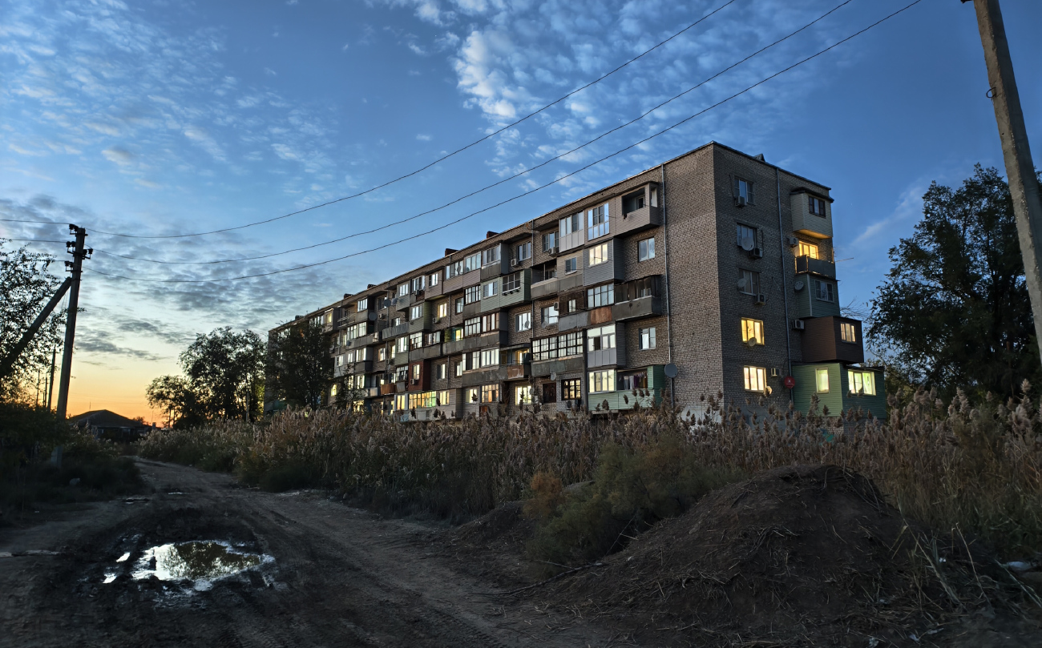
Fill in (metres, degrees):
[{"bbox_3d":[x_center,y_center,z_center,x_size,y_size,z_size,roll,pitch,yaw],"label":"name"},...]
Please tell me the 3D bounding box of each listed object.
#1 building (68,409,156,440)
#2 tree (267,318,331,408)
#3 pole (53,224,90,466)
[{"bbox_3d":[-60.018,15.301,99.842,10.500,5.600,11.500,8,-13,-38],"label":"building"},{"bbox_3d":[-21.905,5.942,67.991,6.200,12.500,6.200,3,-10,-18],"label":"tree"},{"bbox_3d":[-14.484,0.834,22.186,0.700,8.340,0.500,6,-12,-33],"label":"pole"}]

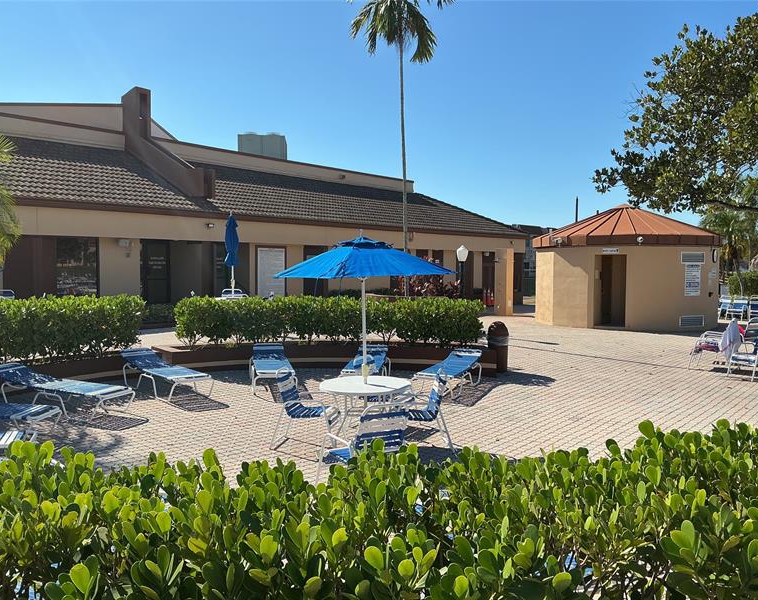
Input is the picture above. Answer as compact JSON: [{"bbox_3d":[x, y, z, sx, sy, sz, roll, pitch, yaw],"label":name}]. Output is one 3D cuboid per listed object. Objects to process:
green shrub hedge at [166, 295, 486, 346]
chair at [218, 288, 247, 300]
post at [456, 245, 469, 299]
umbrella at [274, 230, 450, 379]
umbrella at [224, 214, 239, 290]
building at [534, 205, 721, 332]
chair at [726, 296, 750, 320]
[{"bbox_3d":[-0.986,0.395,13.089,6.100,0.980,1.250,0,3,0],"label":"green shrub hedge"},{"bbox_3d":[-3.394,0.203,15.632,0.580,0.880,0.650,0,3,-12],"label":"chair"},{"bbox_3d":[2.295,-0.286,18.510,0.350,2.460,0.350,0,3,0],"label":"post"},{"bbox_3d":[-0.174,0.444,7.784,2.100,2.400,2.100,0,3,0],"label":"umbrella"},{"bbox_3d":[-3.309,-0.660,15.087,0.380,2.600,0.380,0,3,0],"label":"umbrella"},{"bbox_3d":[8.366,-1.266,22.563,6.300,3.950,6.300,2,4,32],"label":"building"},{"bbox_3d":[12.845,0.326,24.047,0.620,0.880,0.700,3,4,43],"label":"chair"}]

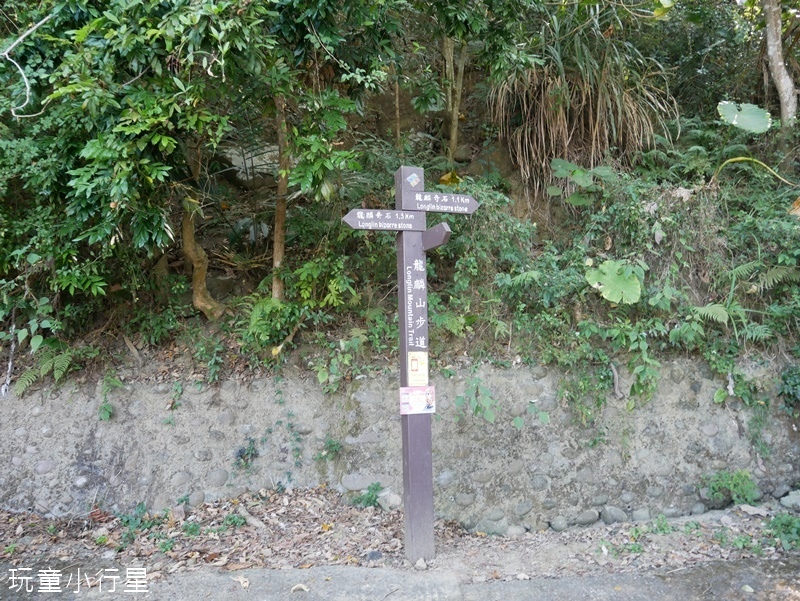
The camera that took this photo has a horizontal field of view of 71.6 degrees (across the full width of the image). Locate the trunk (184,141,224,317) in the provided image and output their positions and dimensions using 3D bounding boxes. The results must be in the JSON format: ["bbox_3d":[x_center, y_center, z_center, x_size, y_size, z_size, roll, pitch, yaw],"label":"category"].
[{"bbox_3d":[-1.744,-0.624,4.950,0.280,1.580,0.260,-5,-2,0],"label":"trunk"}]

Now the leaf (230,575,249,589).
[{"bbox_3d":[-0.888,1.562,3.080,0.100,0.035,0.060,-1,-1,0],"label":"leaf"}]

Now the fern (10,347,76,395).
[{"bbox_3d":[-2.705,0.537,4.200,0.430,0.340,0.300,-1,-1,-3],"label":"fern"}]

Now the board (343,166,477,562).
[{"bbox_3d":[0.125,0.385,3.296,0.868,2.385,0.491,-1,-1,-16],"label":"board"}]

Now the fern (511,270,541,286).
[{"bbox_3d":[1.048,-0.182,4.600,0.265,0.135,0.180,-1,-1,0],"label":"fern"}]

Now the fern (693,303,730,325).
[{"bbox_3d":[2.498,0.104,4.450,0.280,0.170,0.200,-1,-1,6],"label":"fern"}]

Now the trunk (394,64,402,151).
[{"bbox_3d":[-0.017,-2.226,6.400,0.085,1.000,0.085,-2,-2,0],"label":"trunk"}]

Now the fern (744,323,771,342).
[{"bbox_3d":[2.842,0.254,4.400,0.200,0.150,0.160,-1,-1,6],"label":"fern"}]

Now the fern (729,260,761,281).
[{"bbox_3d":[2.886,-0.251,4.650,0.240,0.155,0.180,-1,-1,6],"label":"fern"}]

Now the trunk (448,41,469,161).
[{"bbox_3d":[0.685,-2.342,6.500,0.170,1.420,0.170,5,-2,0],"label":"trunk"}]

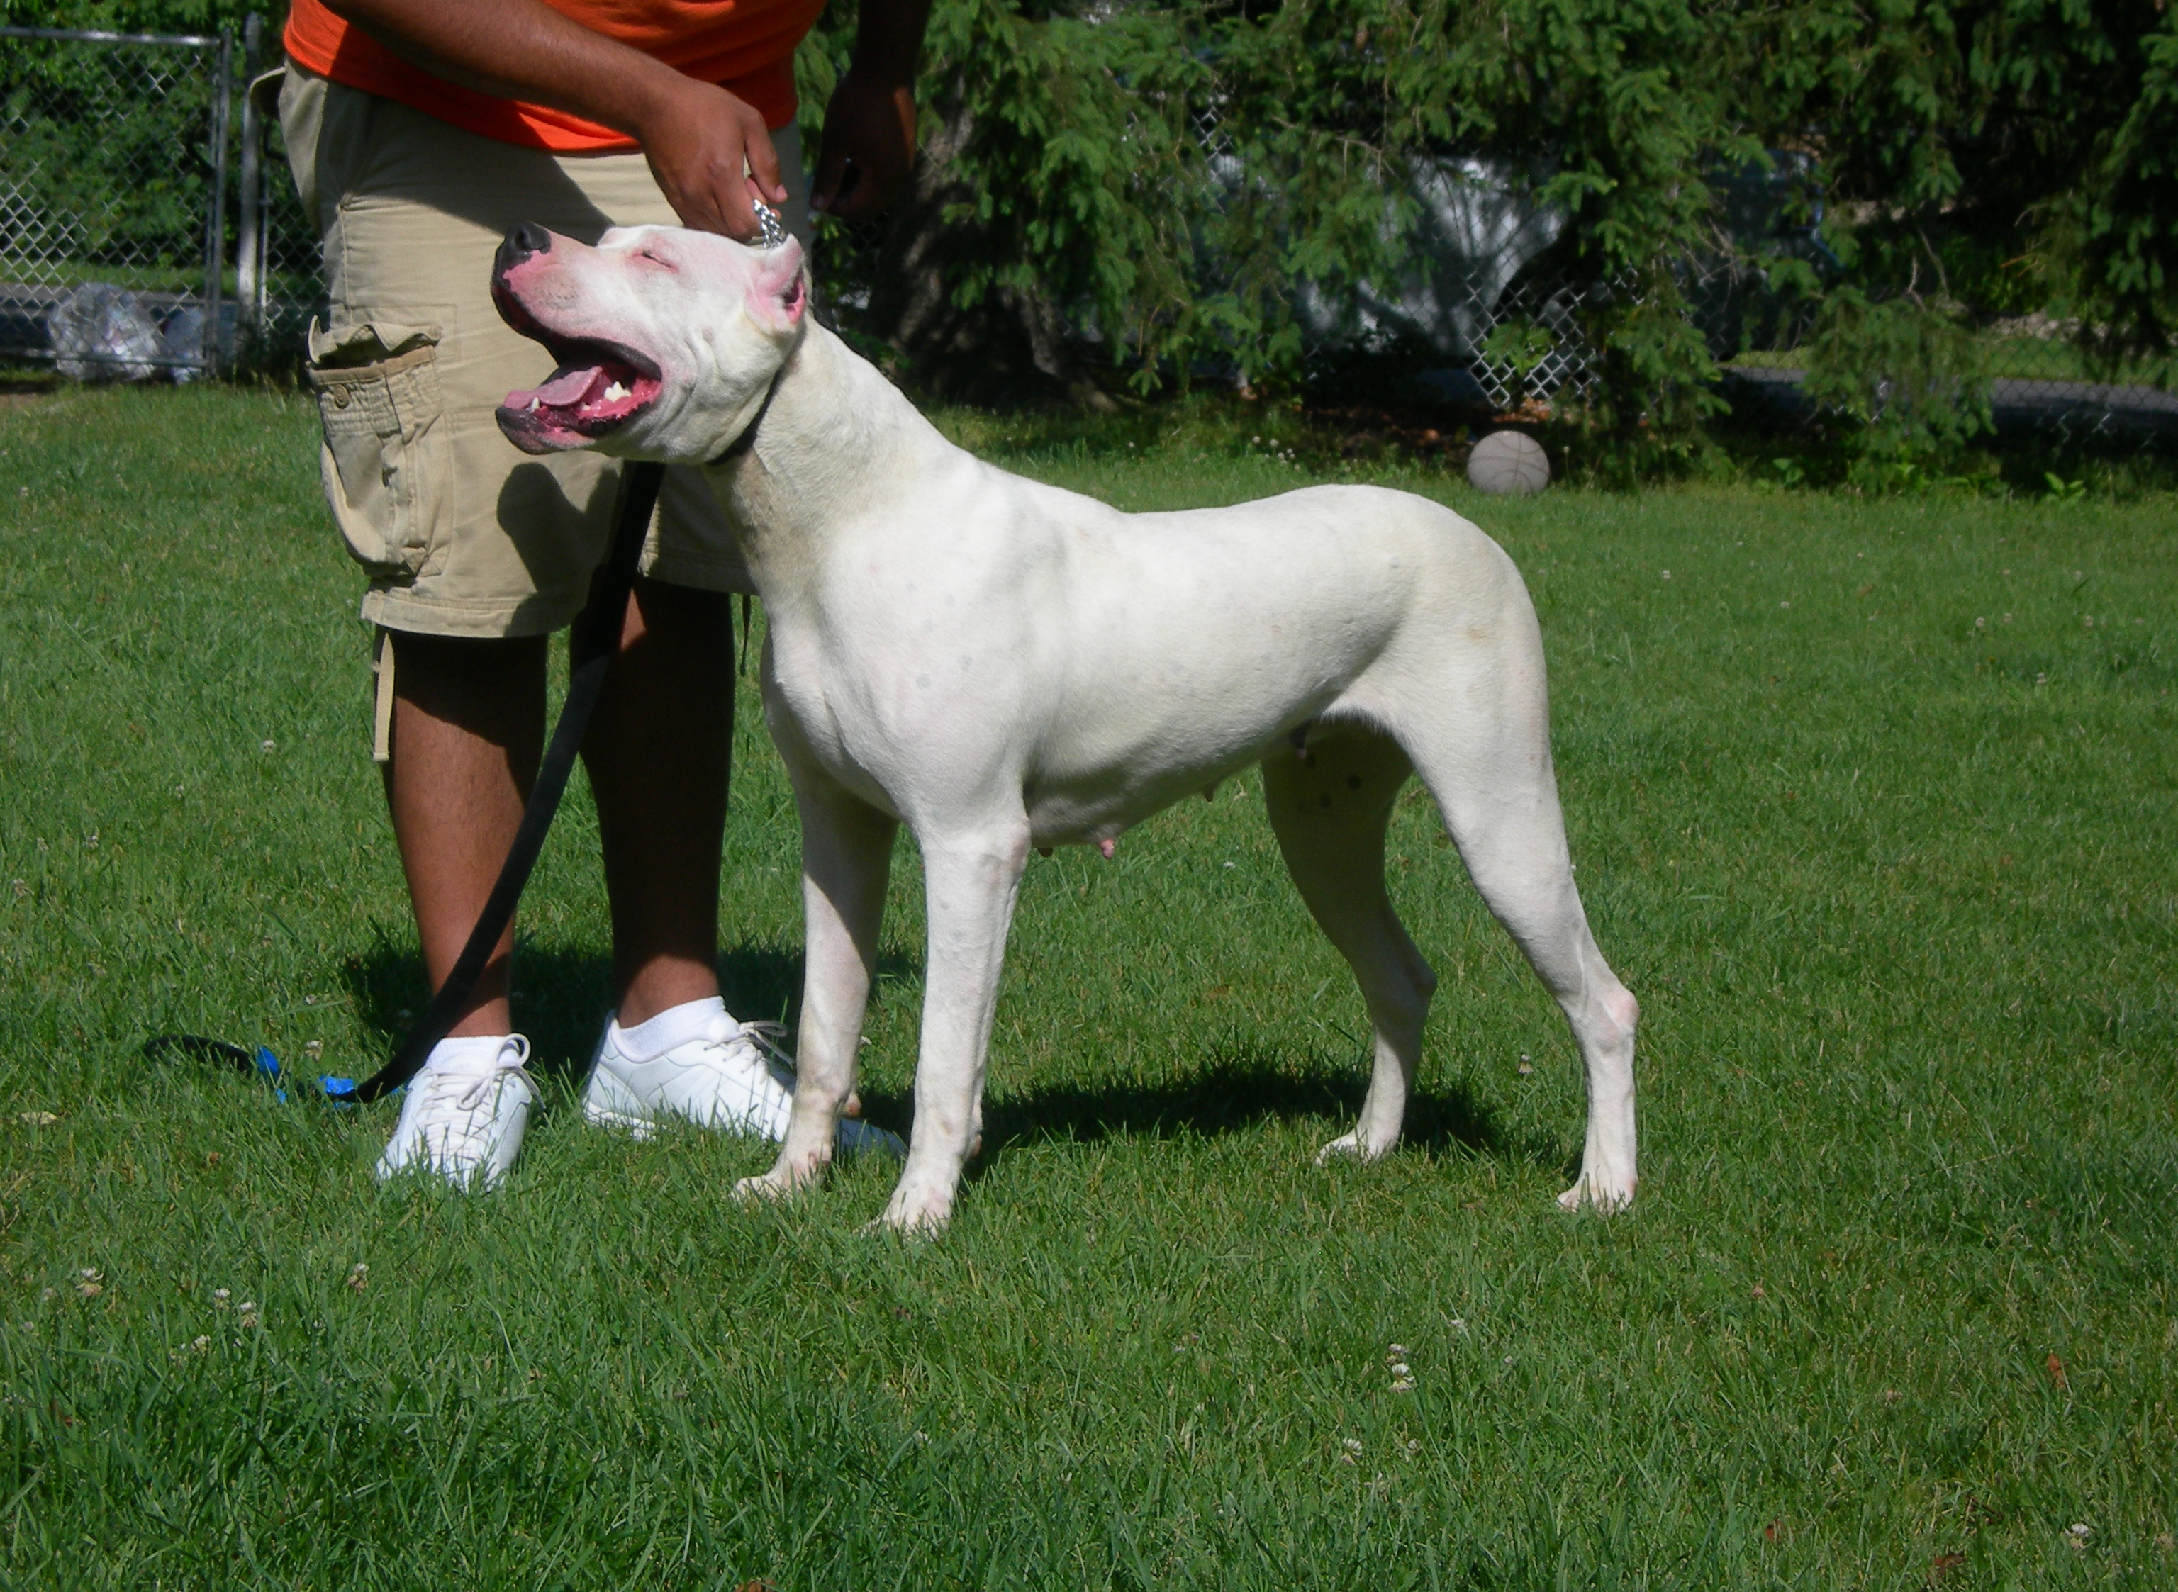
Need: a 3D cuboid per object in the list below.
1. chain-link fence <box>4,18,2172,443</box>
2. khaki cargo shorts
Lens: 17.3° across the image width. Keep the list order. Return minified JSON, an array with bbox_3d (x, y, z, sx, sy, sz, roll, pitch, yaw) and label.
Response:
[{"bbox_3d":[0.000,-1.979,25.695,7.900,1.250,0.080,2,5,-6],"label":"chain-link fence"},{"bbox_3d":[-0.484,-0.392,6.370,0.440,0.560,0.340,0,6,-28],"label":"khaki cargo shorts"}]

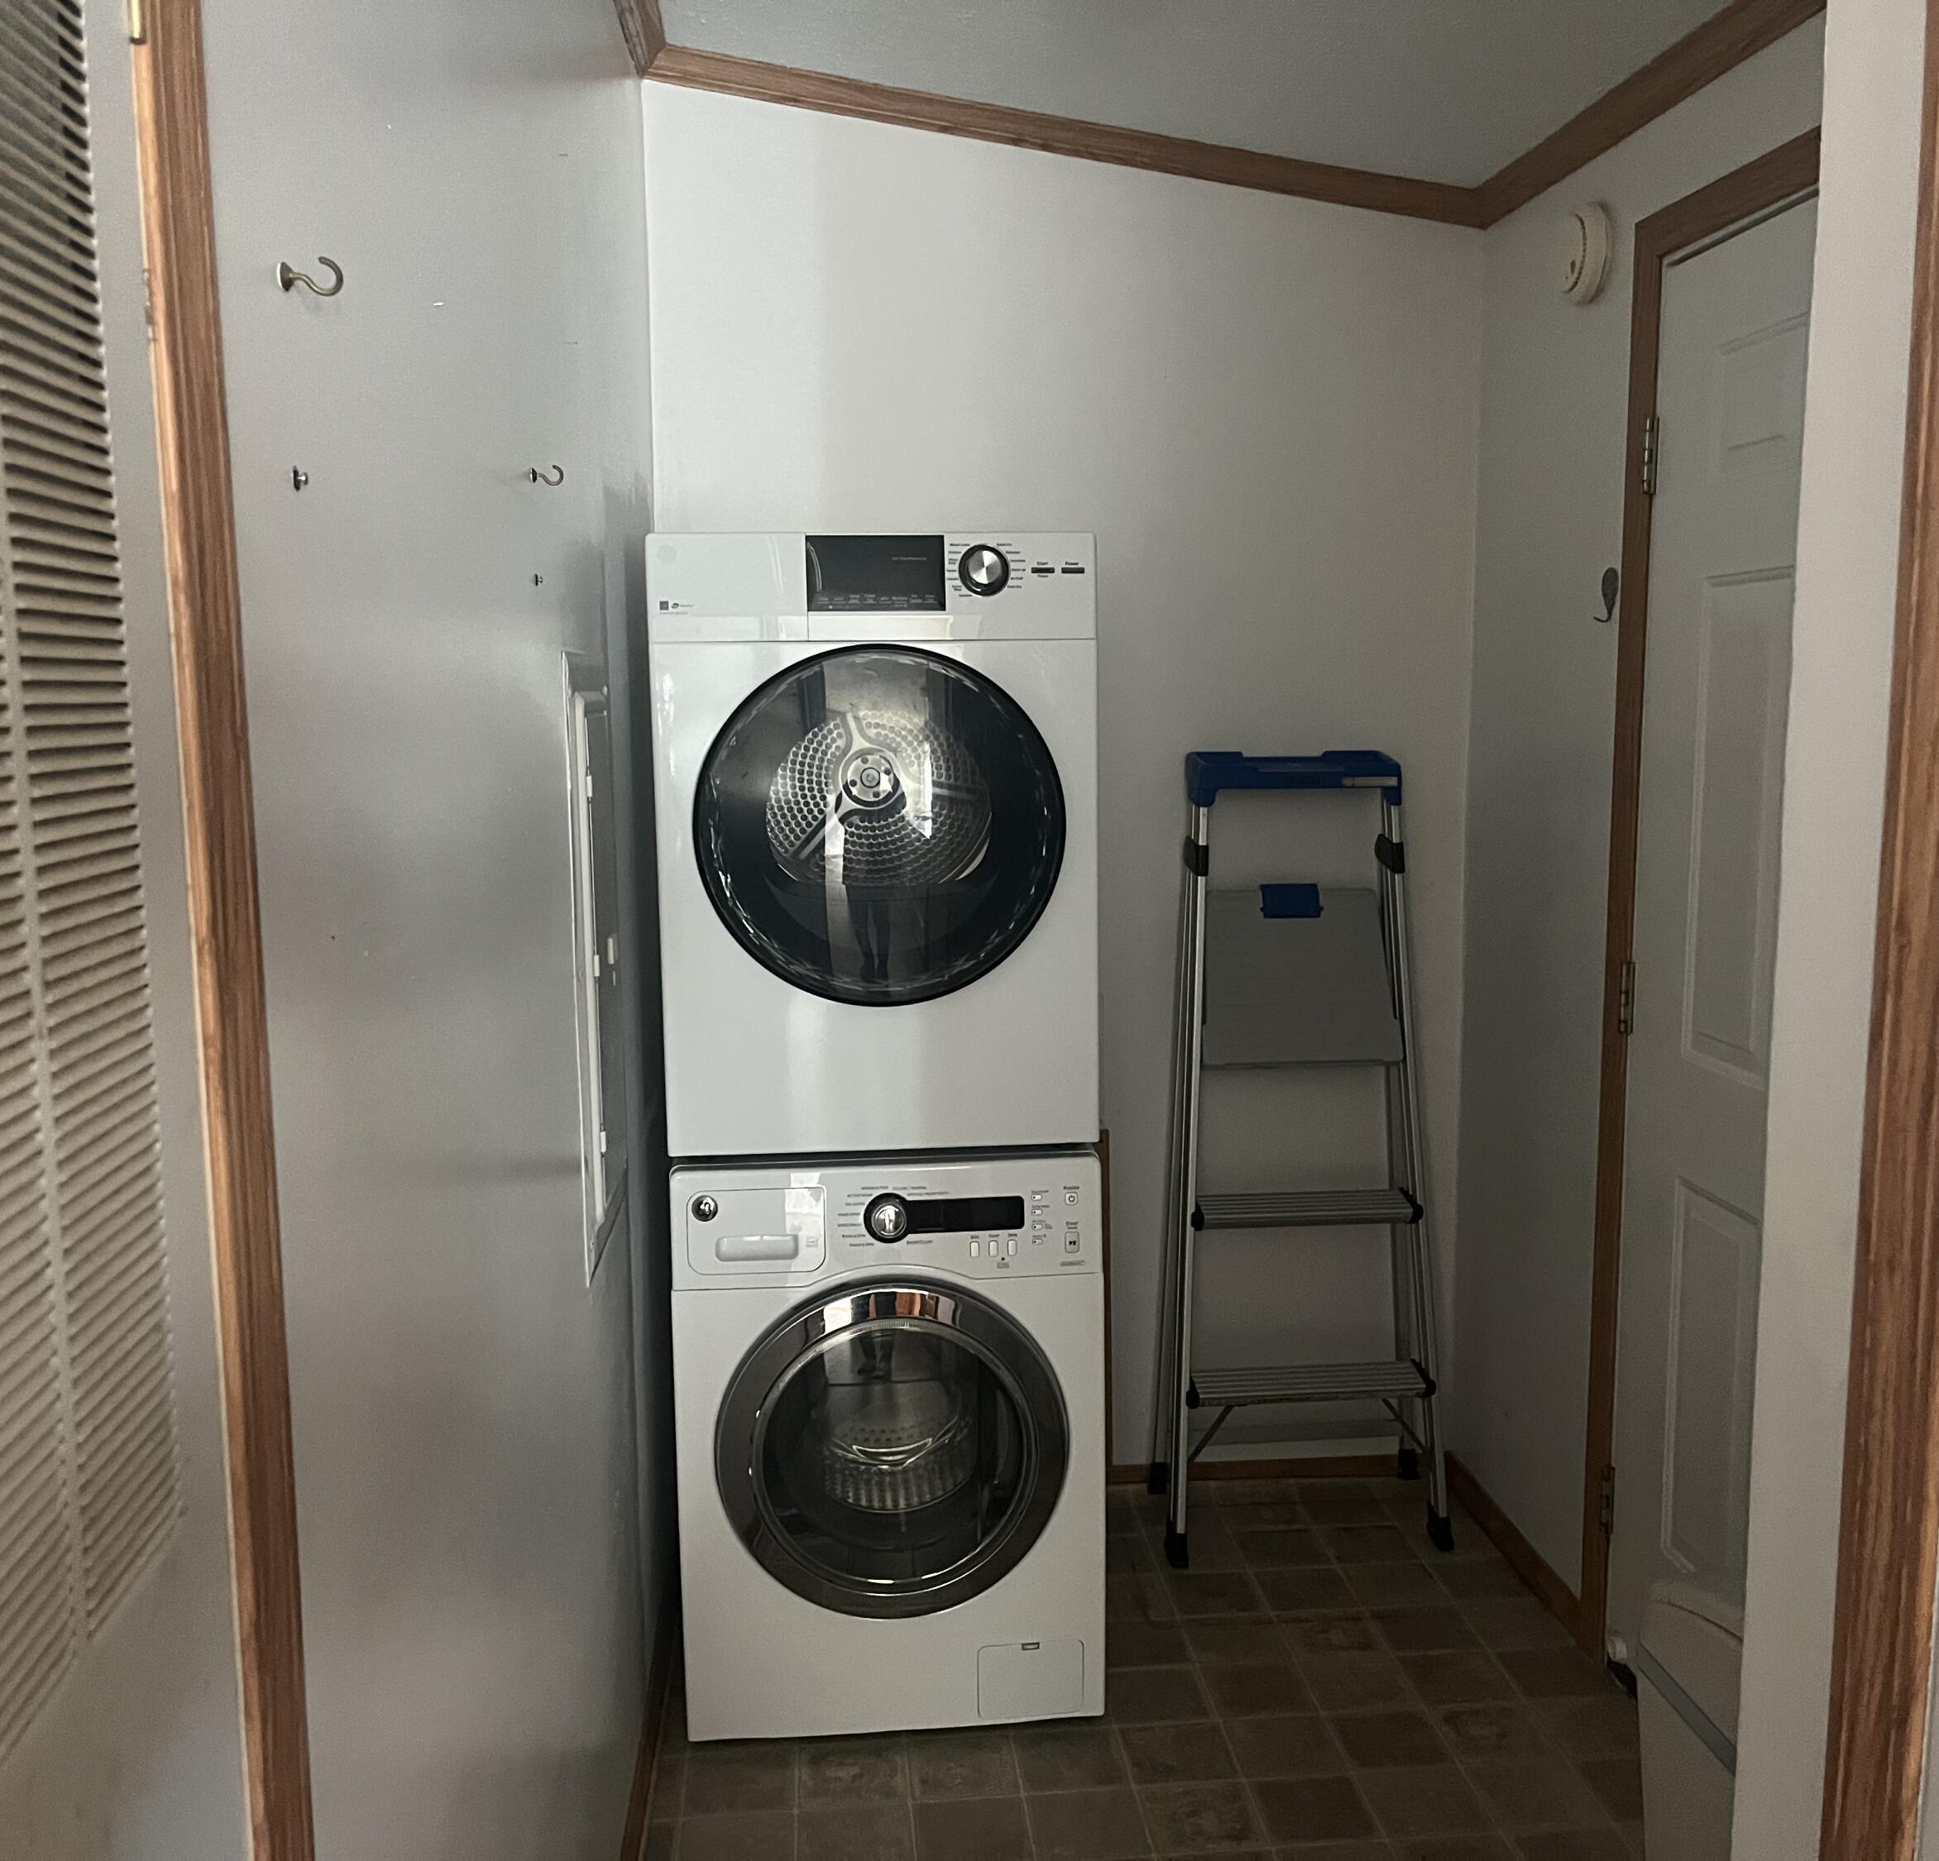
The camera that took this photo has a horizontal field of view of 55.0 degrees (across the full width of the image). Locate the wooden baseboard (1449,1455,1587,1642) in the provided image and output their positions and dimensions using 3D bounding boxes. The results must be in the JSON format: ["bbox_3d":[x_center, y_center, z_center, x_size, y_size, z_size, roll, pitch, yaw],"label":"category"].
[{"bbox_3d":[0.927,1.046,3.192,0.018,0.055,0.660,-2,7,-5],"label":"wooden baseboard"}]

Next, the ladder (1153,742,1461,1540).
[{"bbox_3d":[0.579,0.377,3.276,0.525,1.375,0.330,-2,7,-5],"label":"ladder"}]

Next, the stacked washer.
[{"bbox_3d":[-0.137,0.285,2.857,0.597,1.690,0.640,-2,7,-5],"label":"stacked washer"}]

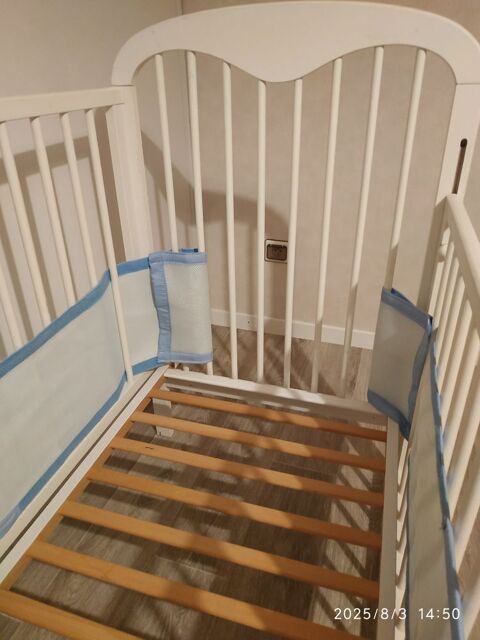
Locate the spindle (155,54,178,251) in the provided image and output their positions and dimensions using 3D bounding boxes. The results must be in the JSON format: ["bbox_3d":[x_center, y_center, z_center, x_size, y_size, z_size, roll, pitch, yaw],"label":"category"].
[{"bbox_3d":[-0.146,-0.177,1.001,0.015,0.718,0.015,7,28,16],"label":"spindle"}]

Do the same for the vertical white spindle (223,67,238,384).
[{"bbox_3d":[-0.018,-0.155,0.969,0.015,0.702,0.015,7,28,16],"label":"vertical white spindle"}]

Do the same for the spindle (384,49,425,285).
[{"bbox_3d":[0.301,-0.120,0.877,0.015,0.714,0.015,7,28,16],"label":"spindle"}]

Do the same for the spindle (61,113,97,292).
[{"bbox_3d":[-0.281,-0.081,0.860,0.015,0.577,0.015,7,28,16],"label":"spindle"}]

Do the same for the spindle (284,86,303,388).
[{"bbox_3d":[0.110,-0.126,0.940,0.015,0.673,0.015,7,28,16],"label":"spindle"}]

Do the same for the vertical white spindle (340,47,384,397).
[{"bbox_3d":[0.237,-0.130,0.894,0.015,0.719,0.015,7,28,16],"label":"vertical white spindle"}]

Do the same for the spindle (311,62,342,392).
[{"bbox_3d":[0.173,-0.131,0.915,0.015,0.703,0.015,7,28,16],"label":"spindle"}]

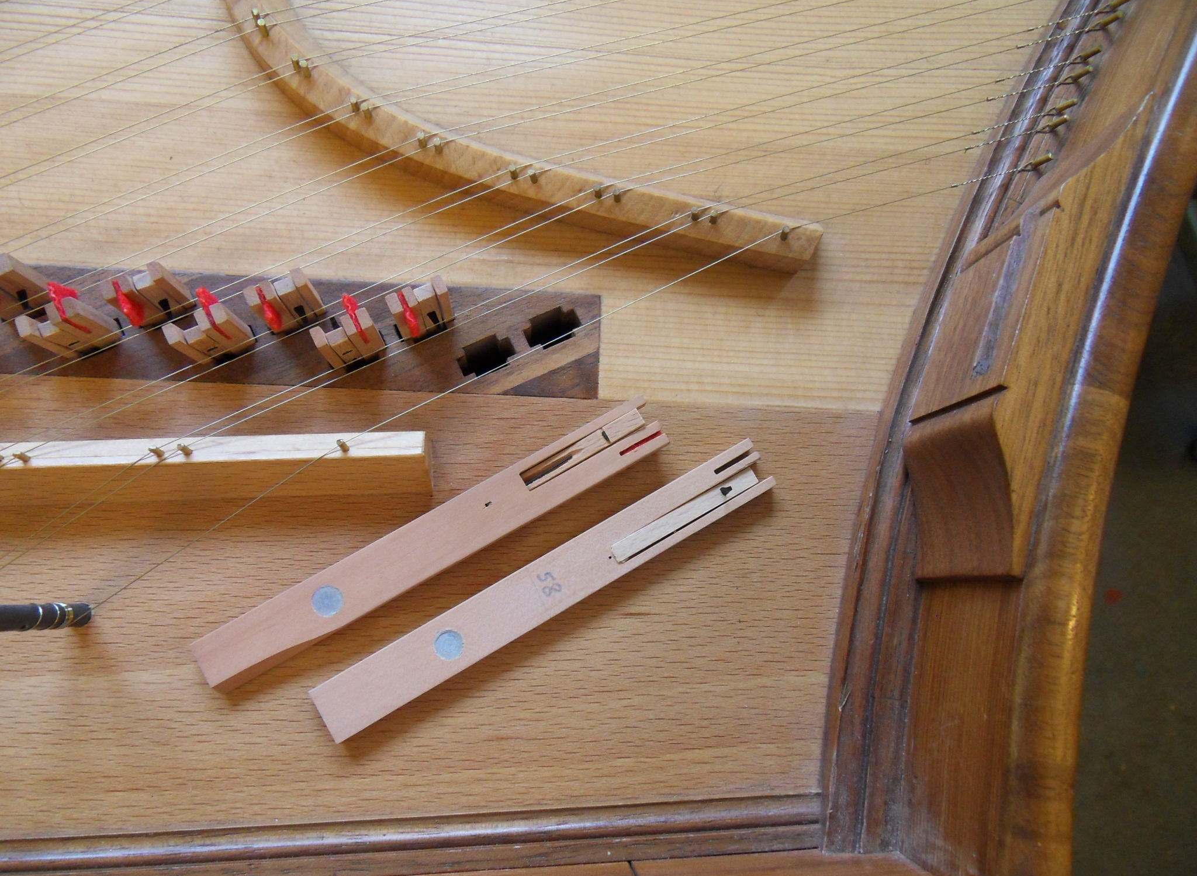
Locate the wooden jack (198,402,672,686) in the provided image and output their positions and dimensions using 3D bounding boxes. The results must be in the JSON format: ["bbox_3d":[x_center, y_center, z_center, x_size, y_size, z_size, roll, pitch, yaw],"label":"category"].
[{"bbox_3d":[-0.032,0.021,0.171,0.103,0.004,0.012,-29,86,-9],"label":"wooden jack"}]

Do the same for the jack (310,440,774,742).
[{"bbox_3d":[-0.010,0.030,0.172,0.103,0.004,0.011,-29,86,-9],"label":"jack"}]

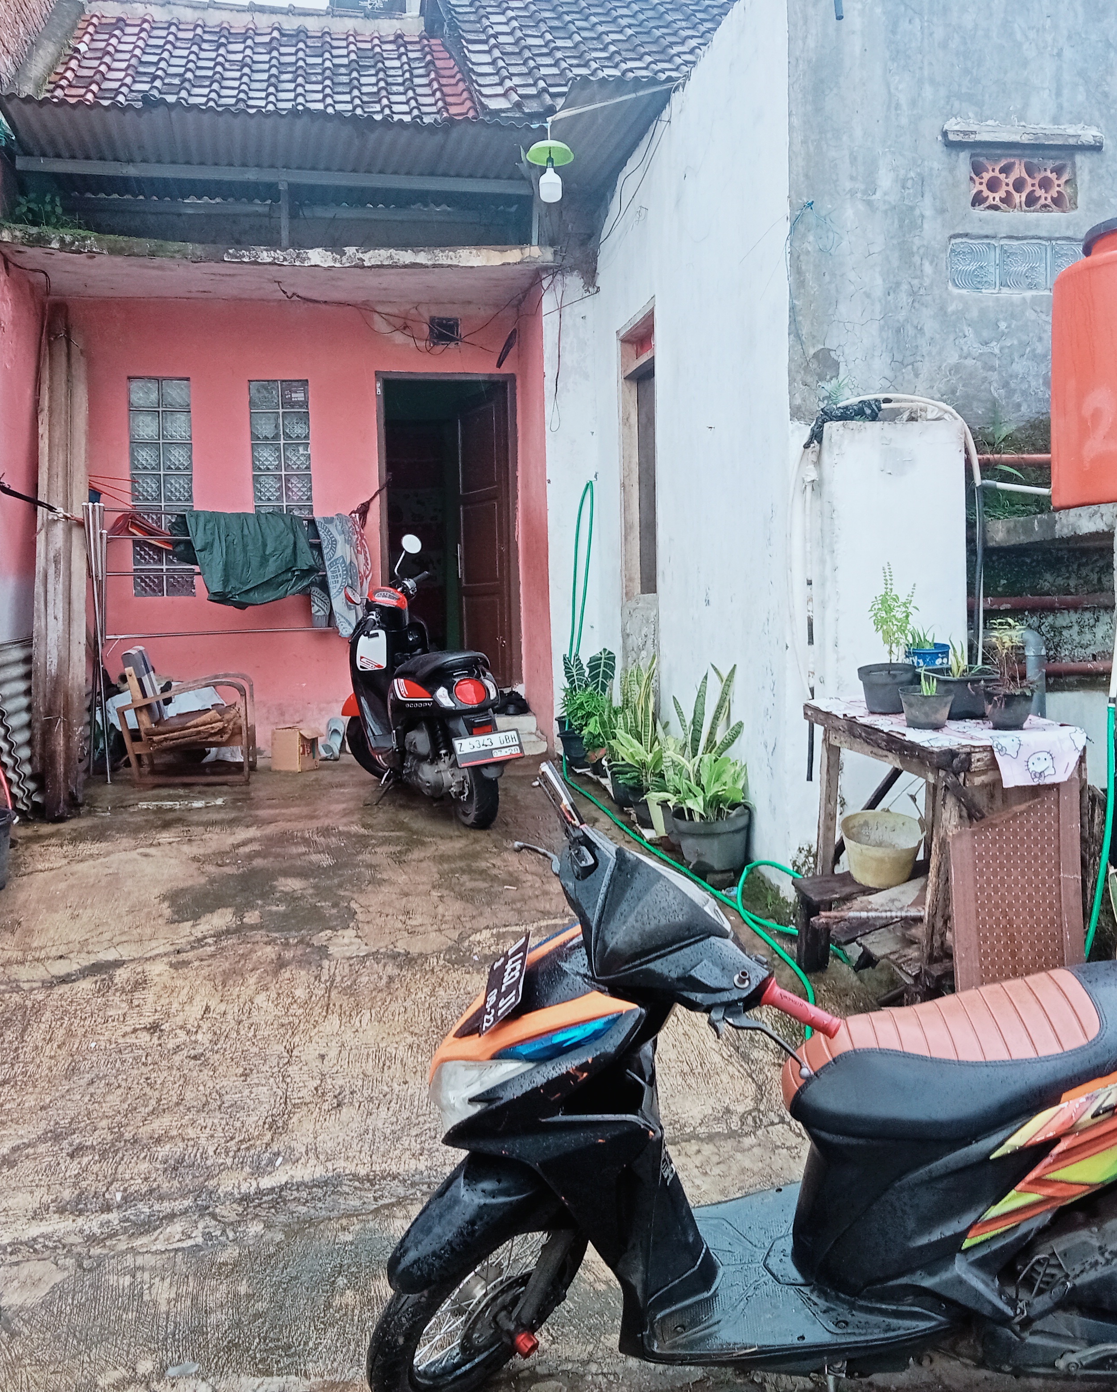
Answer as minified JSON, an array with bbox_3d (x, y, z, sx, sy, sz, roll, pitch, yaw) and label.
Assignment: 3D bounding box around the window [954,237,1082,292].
[{"bbox_3d":[1.672,-1.558,5.483,0.590,0.200,0.090,-2,4,-11],"label":"window"}]

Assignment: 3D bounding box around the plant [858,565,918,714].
[{"bbox_3d":[1.066,-0.183,4.850,0.195,0.485,0.190,-2,9,-13],"label":"plant"}]

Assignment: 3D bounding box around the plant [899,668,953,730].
[{"bbox_3d":[1.133,0.009,4.620,0.165,0.190,0.165,-2,4,-9],"label":"plant"}]

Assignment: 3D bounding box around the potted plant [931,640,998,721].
[{"bbox_3d":[1.308,-0.050,4.900,0.250,0.265,0.220,-2,4,-9],"label":"potted plant"}]

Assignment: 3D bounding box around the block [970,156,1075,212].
[{"bbox_3d":[1.691,-1.869,5.529,0.410,0.205,0.100,-2,4,-9],"label":"block"}]

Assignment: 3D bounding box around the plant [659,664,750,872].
[{"bbox_3d":[0.548,0.271,5.620,0.335,0.770,0.330,-1,4,0],"label":"plant"}]

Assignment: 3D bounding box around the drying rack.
[{"bbox_3d":[-2.009,-0.345,9.127,1.680,1.580,0.420,-5,5,-42],"label":"drying rack"}]

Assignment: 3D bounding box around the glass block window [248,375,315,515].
[{"bbox_3d":[-1.793,-1.333,9.748,0.400,1.400,0.100,-2,4,-15],"label":"glass block window"}]

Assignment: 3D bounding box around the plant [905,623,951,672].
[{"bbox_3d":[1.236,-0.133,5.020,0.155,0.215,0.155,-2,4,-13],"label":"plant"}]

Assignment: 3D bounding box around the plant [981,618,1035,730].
[{"bbox_3d":[1.368,-0.064,4.570,0.165,0.335,0.165,-2,4,-9],"label":"plant"}]

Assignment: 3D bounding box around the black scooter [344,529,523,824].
[{"bbox_3d":[-0.659,-0.060,7.102,0.700,1.260,1.840,-3,4,-25],"label":"black scooter"}]

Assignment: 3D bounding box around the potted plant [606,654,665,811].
[{"bbox_3d":[0.348,0.168,6.800,0.270,0.700,0.270,-1,4,0],"label":"potted plant"}]

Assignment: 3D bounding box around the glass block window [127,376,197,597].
[{"bbox_3d":[-2.522,-1.324,9.548,0.400,1.400,0.100,-2,4,-15],"label":"glass block window"}]

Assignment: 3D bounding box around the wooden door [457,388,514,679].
[{"bbox_3d":[-0.556,-1.121,10.578,0.050,2.040,0.840,-3,4,-25],"label":"wooden door"}]

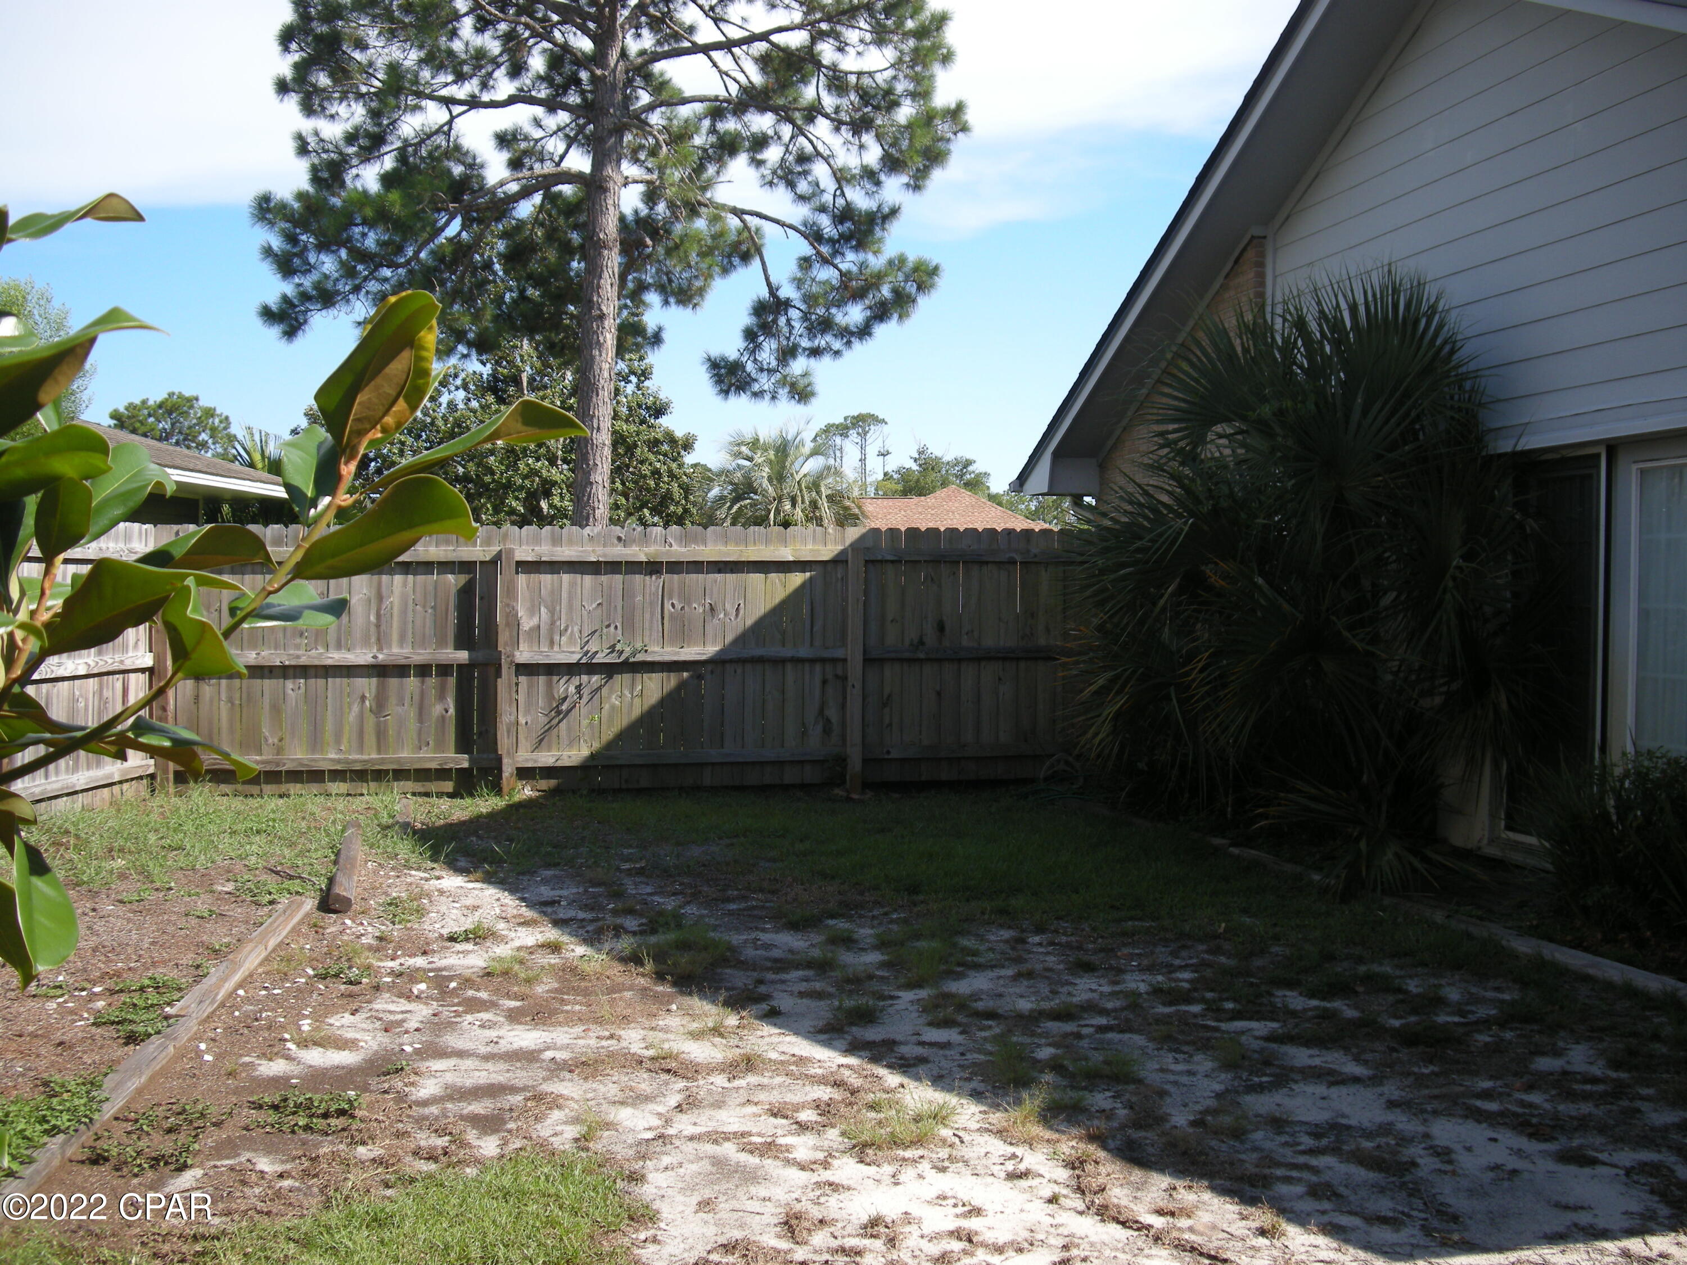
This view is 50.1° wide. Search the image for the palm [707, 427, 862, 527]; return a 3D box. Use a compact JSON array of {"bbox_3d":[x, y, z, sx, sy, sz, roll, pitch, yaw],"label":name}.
[{"bbox_3d":[-1.145,-1.829,36.000,3.250,4.700,3.250,0,2,0],"label":"palm"}]

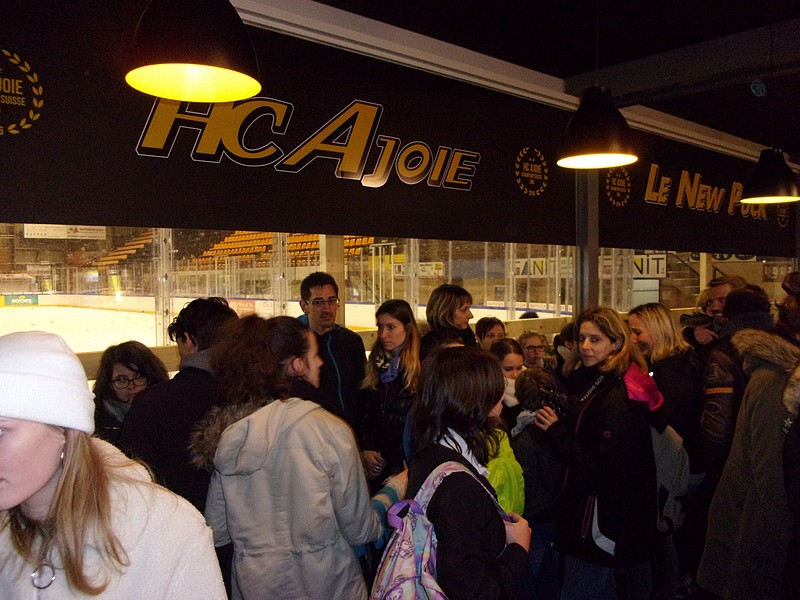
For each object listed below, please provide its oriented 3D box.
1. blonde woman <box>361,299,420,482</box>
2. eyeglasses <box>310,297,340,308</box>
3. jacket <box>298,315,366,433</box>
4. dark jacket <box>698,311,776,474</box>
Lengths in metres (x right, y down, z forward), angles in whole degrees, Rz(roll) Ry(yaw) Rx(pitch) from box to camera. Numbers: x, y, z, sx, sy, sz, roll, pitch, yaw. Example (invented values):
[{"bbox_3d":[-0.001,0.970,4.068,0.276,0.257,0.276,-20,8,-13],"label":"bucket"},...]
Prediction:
[{"bbox_3d":[-0.029,0.813,2.877,0.460,1.640,0.310,0,2,16],"label":"blonde woman"},{"bbox_3d":[-0.345,0.013,2.830,0.142,0.043,0.140,-1,2,-26],"label":"eyeglasses"},{"bbox_3d":[-0.350,0.419,2.892,0.520,0.700,0.320,-2,2,-35],"label":"jacket"},{"bbox_3d":[1.579,0.428,2.962,0.500,0.760,0.340,-1,2,-20],"label":"dark jacket"}]

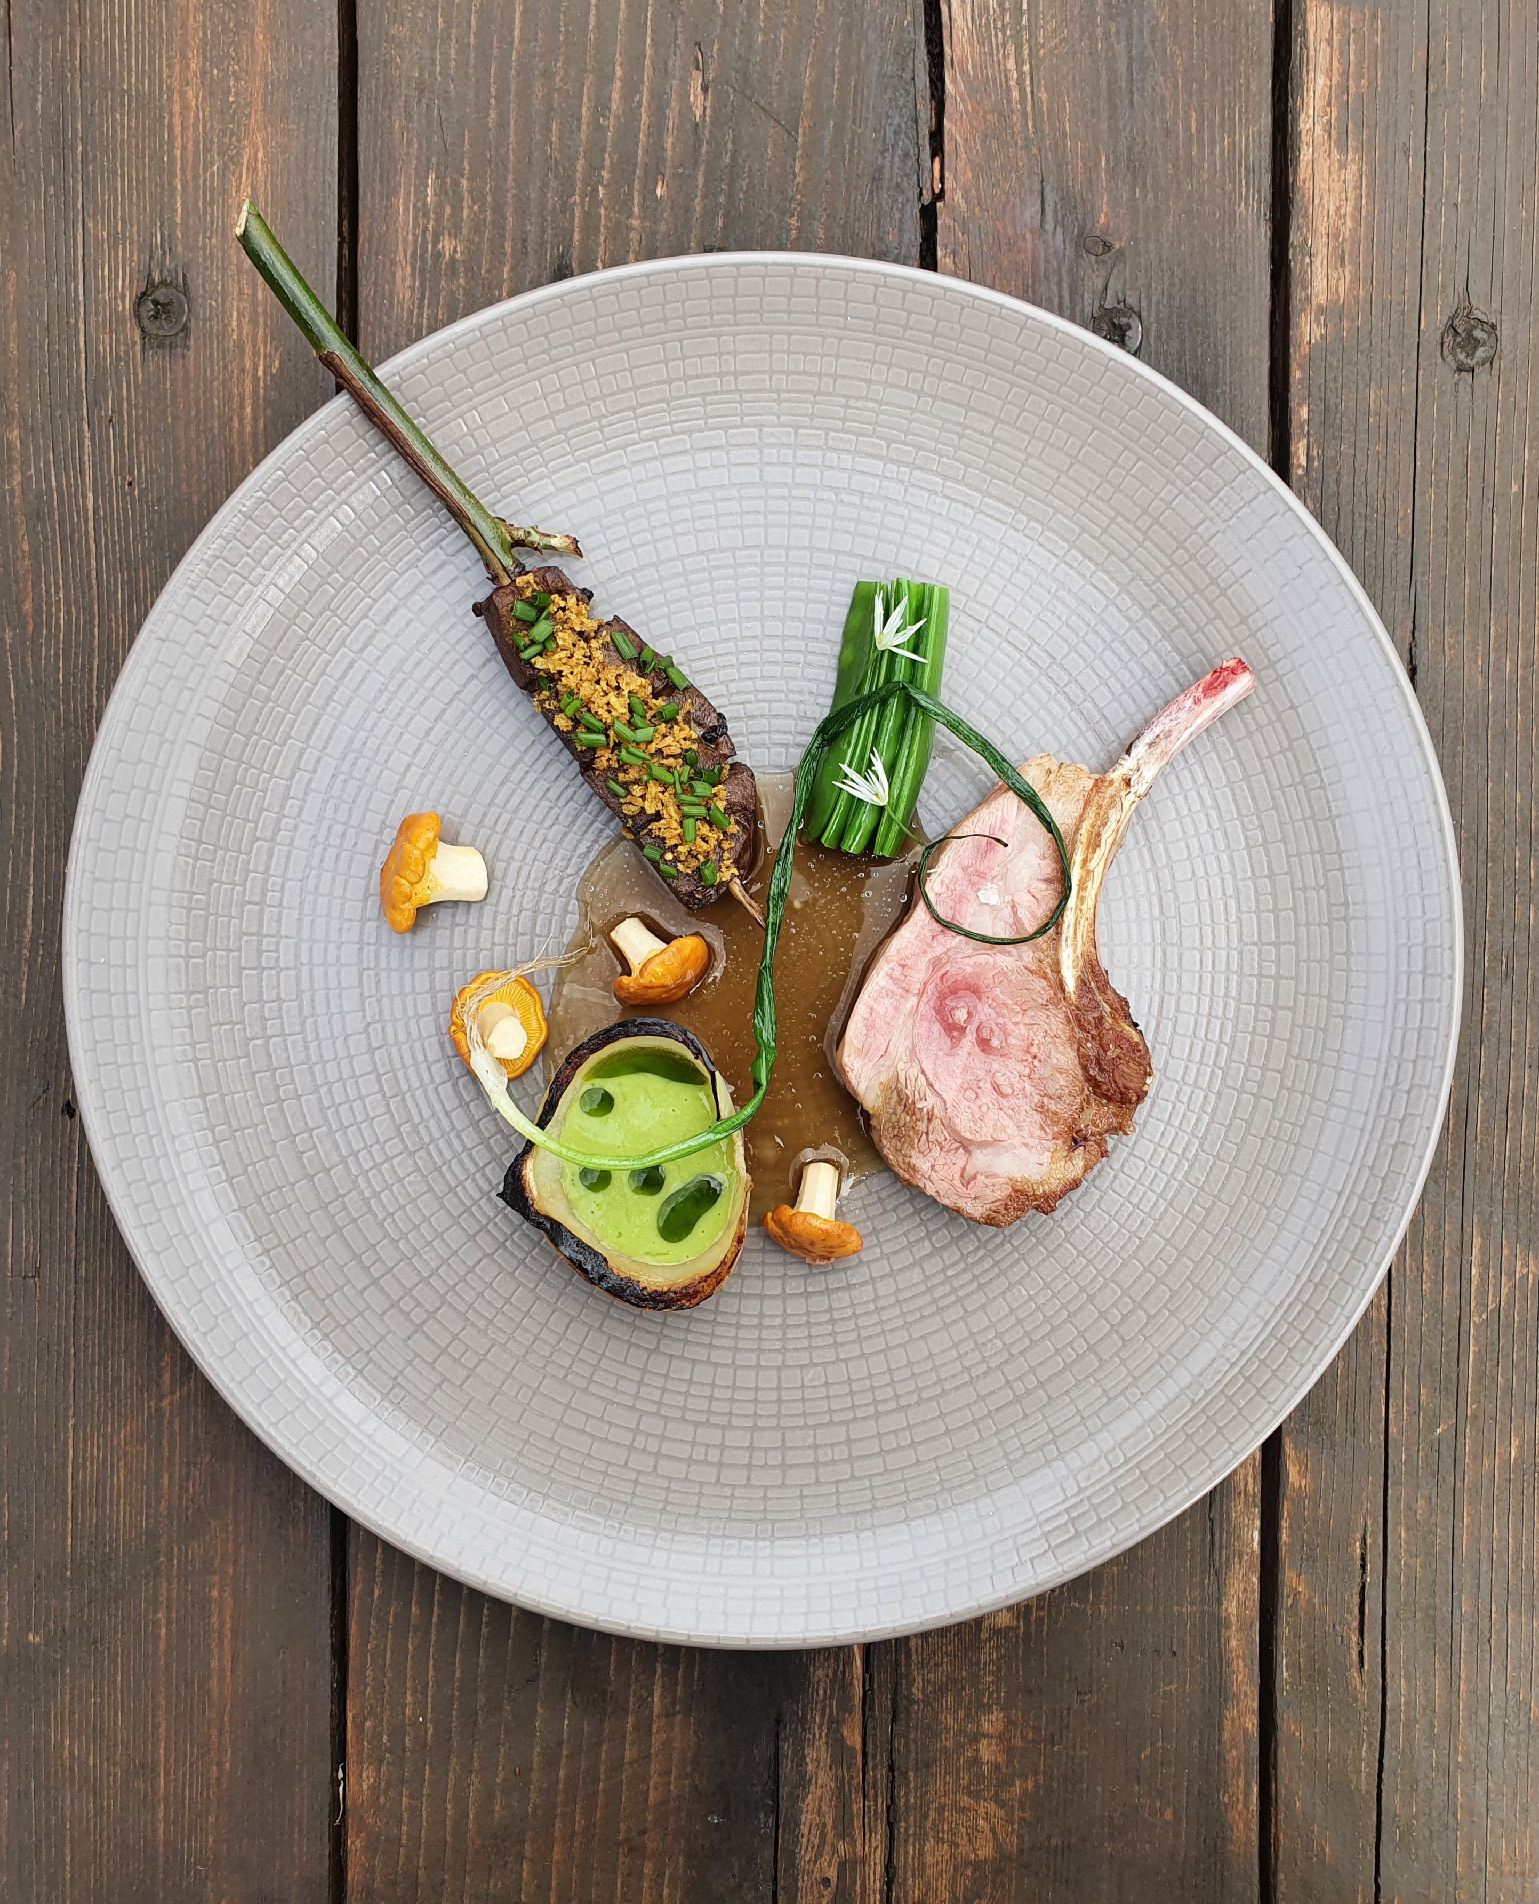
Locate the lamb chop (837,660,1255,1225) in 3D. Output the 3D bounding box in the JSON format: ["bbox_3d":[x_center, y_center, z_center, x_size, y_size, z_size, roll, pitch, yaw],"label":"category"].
[{"bbox_3d":[0.058,-0.007,0.323,0.064,0.024,0.126,20,90,0],"label":"lamb chop"}]

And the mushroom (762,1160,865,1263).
[{"bbox_3d":[0.009,0.055,0.325,0.021,0.018,0.021,3,90,0],"label":"mushroom"}]

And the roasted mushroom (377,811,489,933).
[{"bbox_3d":[-0.071,-0.017,0.325,0.022,0.018,0.025,7,90,0],"label":"roasted mushroom"}]

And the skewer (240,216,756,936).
[{"bbox_3d":[-0.054,-0.081,0.317,0.028,0.025,0.175,-36,94,0],"label":"skewer"}]

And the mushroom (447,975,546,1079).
[{"bbox_3d":[-0.058,0.016,0.327,0.021,0.016,0.021,0,103,-15],"label":"mushroom"}]

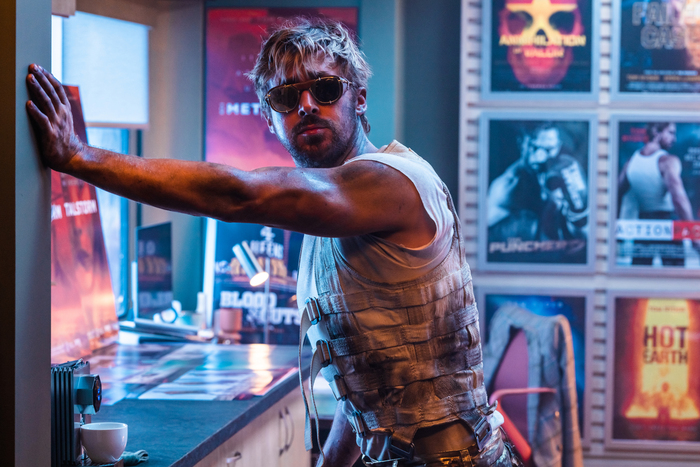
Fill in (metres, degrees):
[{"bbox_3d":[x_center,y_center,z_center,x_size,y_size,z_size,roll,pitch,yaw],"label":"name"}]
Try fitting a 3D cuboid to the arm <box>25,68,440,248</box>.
[{"bbox_3d":[-0.192,-0.122,3.280,0.650,0.295,0.170,1,4,2],"label":"arm"}]

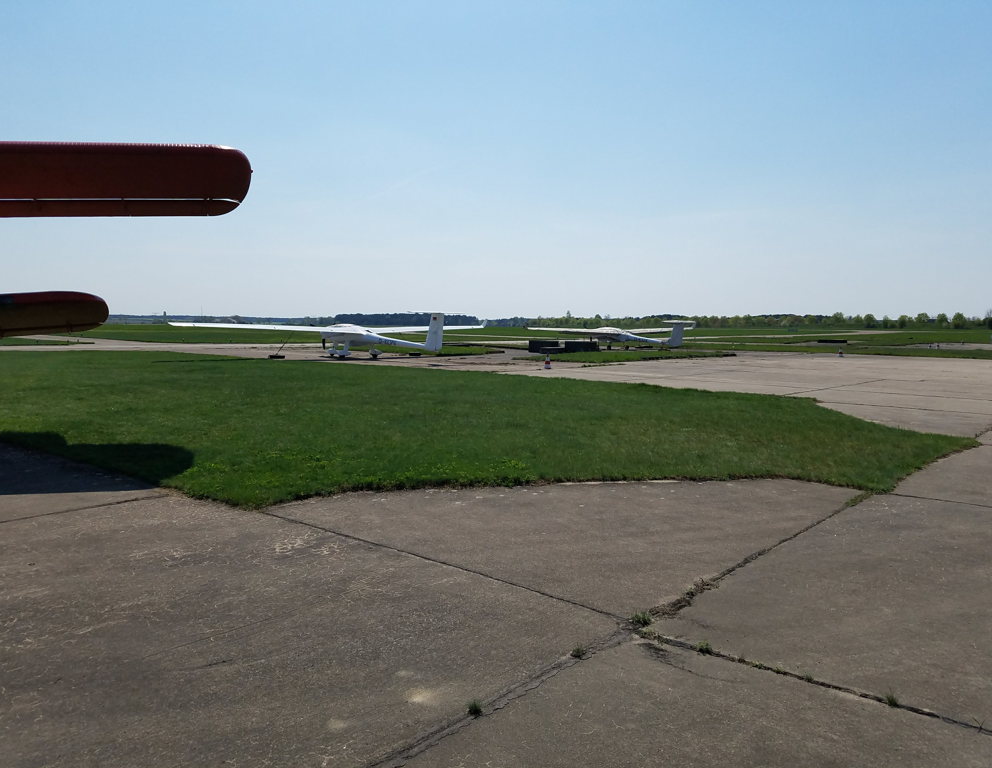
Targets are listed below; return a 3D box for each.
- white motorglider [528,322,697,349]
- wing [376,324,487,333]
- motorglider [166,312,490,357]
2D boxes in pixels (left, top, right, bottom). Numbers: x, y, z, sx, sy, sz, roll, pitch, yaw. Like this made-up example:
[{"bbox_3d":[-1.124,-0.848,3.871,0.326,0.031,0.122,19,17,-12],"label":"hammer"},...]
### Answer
[{"bbox_3d":[9.610,-3.379,53.768,17.900,2.150,8.500,-4,6,-40],"label":"white motorglider"},{"bbox_3d":[-3.281,-2.733,38.699,1.200,0.400,8.400,4,6,41],"label":"wing"},{"bbox_3d":[-5.344,-2.187,34.425,8.500,2.150,17.900,4,6,41],"label":"motorglider"}]

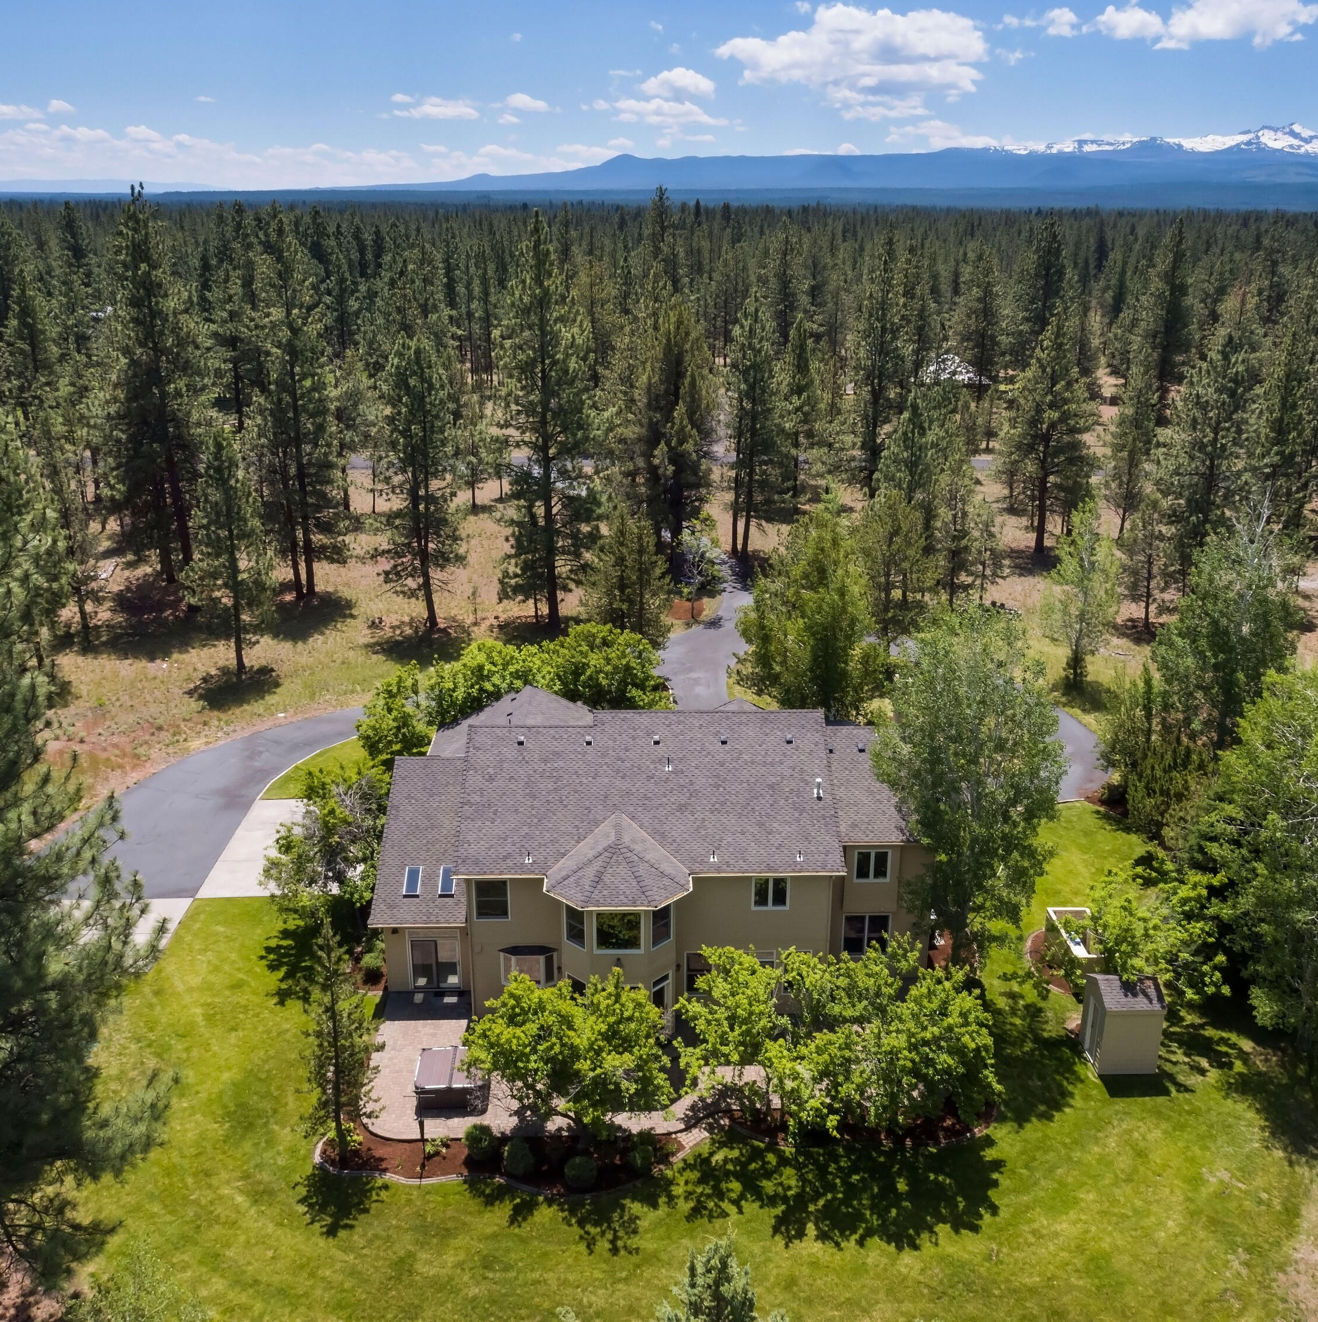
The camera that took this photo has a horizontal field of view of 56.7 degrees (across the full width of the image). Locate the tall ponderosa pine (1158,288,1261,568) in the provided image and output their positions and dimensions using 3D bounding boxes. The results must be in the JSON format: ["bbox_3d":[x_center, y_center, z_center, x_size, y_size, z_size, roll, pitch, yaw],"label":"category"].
[{"bbox_3d":[40.533,-15.691,89.567,6.600,20.690,6.400,0,20,0],"label":"tall ponderosa pine"}]

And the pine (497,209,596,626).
[{"bbox_3d":[-6.885,-14.238,75.700,6.500,25.810,6.500,1,21,0],"label":"pine"}]

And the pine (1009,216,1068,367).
[{"bbox_3d":[47.800,-42.605,152.915,6.800,24.000,6.600,0,21,0],"label":"pine"}]

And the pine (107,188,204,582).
[{"bbox_3d":[-34.819,-18.218,84.199,6.800,26.750,6.800,1,21,0],"label":"pine"}]

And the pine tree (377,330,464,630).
[{"bbox_3d":[-15.323,-11.318,78.809,5.500,19.390,5.400,0,20,0],"label":"pine tree"}]

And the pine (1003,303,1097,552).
[{"bbox_3d":[30.458,-17.788,95.168,7.400,19.260,7.400,1,21,0],"label":"pine"}]

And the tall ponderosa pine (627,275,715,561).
[{"bbox_3d":[1.102,-18.130,94.110,6.400,21.720,6.200,0,20,0],"label":"tall ponderosa pine"}]

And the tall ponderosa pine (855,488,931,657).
[{"bbox_3d":[14.227,-5.261,74.089,5.000,10.520,5.000,1,21,0],"label":"tall ponderosa pine"}]

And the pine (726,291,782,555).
[{"bbox_3d":[7.331,-18.353,96.355,4.200,20.640,4.200,0,20,0],"label":"pine"}]

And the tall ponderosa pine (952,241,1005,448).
[{"bbox_3d":[39.111,-39.459,149.052,6.600,21.710,6.600,1,21,0],"label":"tall ponderosa pine"}]

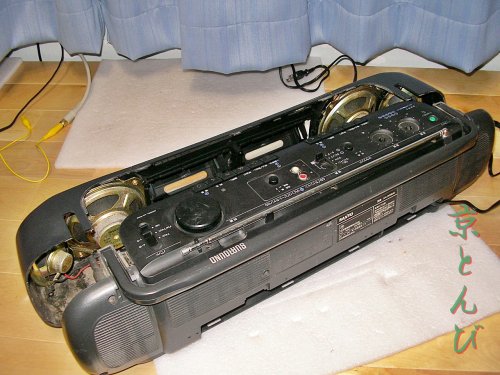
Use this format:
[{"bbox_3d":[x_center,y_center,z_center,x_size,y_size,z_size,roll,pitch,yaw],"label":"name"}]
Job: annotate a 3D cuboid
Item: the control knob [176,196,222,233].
[{"bbox_3d":[-0.058,0.030,0.597,0.051,0.011,0.051,0,41,0],"label":"control knob"}]

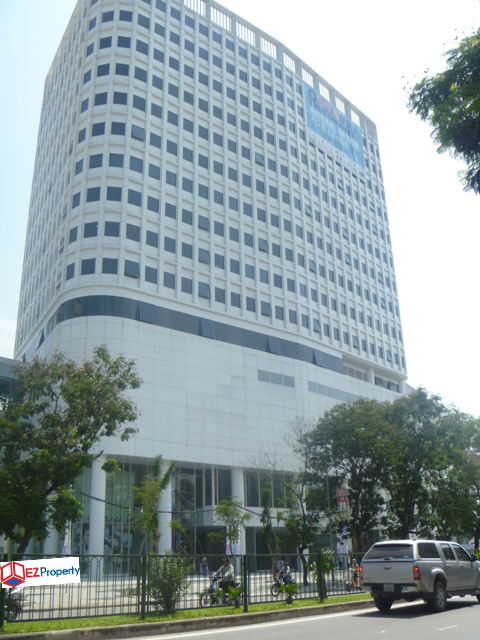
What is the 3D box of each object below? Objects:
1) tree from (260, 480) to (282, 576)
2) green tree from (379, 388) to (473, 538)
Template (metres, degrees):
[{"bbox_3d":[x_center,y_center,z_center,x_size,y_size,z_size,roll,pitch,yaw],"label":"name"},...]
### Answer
[{"bbox_3d":[1.743,11.701,35.800,1.350,5.400,1.350,-1,-21,0],"label":"tree"},{"bbox_3d":[12.688,11.037,44.500,6.600,12.600,6.400,-1,-21,0],"label":"green tree"}]

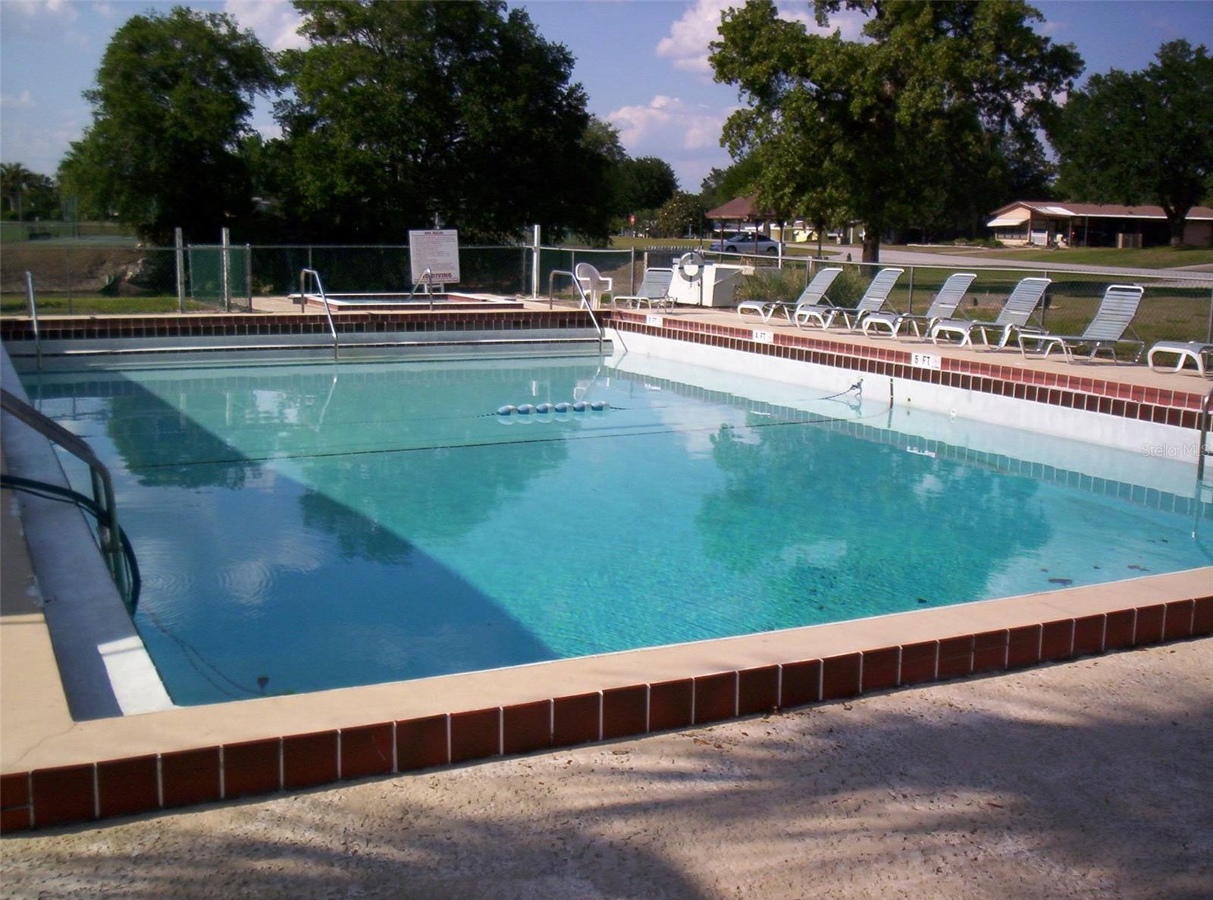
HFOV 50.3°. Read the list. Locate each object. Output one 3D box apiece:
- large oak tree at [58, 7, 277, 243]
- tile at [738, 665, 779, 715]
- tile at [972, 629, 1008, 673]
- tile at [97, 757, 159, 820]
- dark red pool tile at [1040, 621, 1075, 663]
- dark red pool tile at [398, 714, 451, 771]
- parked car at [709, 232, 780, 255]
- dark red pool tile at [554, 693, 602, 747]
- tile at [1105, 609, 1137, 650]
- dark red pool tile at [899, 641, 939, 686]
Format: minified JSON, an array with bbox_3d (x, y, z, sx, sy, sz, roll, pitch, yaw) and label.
[{"bbox_3d":[-17.230,-12.250,50.720,8.360,9.740,8.360,-2,10,-18],"label":"large oak tree"},{"bbox_3d":[0.480,0.761,4.108,0.150,0.146,0.018,-3,10,-25],"label":"tile"},{"bbox_3d":[1.294,0.679,4.377,0.149,0.144,0.020,-3,10,-26],"label":"tile"},{"bbox_3d":[-1.222,0.855,3.302,0.150,0.146,0.018,-3,10,-25],"label":"tile"},{"bbox_3d":[1.567,0.662,4.512,0.149,0.144,0.020,-3,10,-26],"label":"dark red pool tile"},{"bbox_3d":[-0.520,0.822,3.632,0.150,0.146,0.018,-3,10,-25],"label":"dark red pool tile"},{"bbox_3d":[8.775,-12.737,80.000,4.650,1.370,1.760,-1,10,-12],"label":"parked car"},{"bbox_3d":[-0.093,0.807,3.883,0.151,0.146,0.020,-4,11,-25],"label":"dark red pool tile"},{"bbox_3d":[1.839,0.644,4.647,0.149,0.144,0.020,-3,10,-26],"label":"tile"},{"bbox_3d":[1.020,0.697,4.243,0.149,0.144,0.020,-3,10,-26],"label":"dark red pool tile"}]

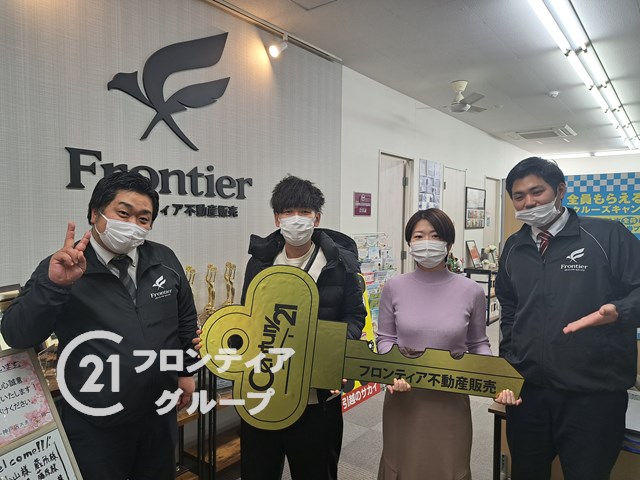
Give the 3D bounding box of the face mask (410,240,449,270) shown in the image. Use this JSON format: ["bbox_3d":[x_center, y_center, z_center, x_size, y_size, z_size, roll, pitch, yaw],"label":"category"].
[{"bbox_3d":[0.410,0.054,1.660,0.142,0.105,0.085,2,3,19],"label":"face mask"}]

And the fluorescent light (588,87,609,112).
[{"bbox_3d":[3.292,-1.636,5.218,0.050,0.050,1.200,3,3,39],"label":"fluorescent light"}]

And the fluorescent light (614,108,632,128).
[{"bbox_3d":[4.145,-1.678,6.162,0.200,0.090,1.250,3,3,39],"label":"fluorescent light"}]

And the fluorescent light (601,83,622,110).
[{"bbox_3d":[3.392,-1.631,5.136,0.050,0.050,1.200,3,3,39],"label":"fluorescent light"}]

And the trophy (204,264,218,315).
[{"bbox_3d":[-0.698,0.341,2.852,0.092,0.370,0.092,3,3,39],"label":"trophy"}]

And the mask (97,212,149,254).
[{"bbox_3d":[-0.591,-0.015,1.330,0.145,0.105,0.085,17,-4,-41],"label":"mask"}]

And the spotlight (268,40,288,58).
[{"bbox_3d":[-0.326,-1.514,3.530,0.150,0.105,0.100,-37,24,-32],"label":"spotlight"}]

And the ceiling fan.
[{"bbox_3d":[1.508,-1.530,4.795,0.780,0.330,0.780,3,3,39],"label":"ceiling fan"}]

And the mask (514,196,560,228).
[{"bbox_3d":[0.729,-0.092,1.490,0.142,0.088,0.082,-16,-3,37],"label":"mask"}]

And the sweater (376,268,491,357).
[{"bbox_3d":[0.435,0.297,1.700,0.440,0.390,0.270,1,3,15],"label":"sweater"}]

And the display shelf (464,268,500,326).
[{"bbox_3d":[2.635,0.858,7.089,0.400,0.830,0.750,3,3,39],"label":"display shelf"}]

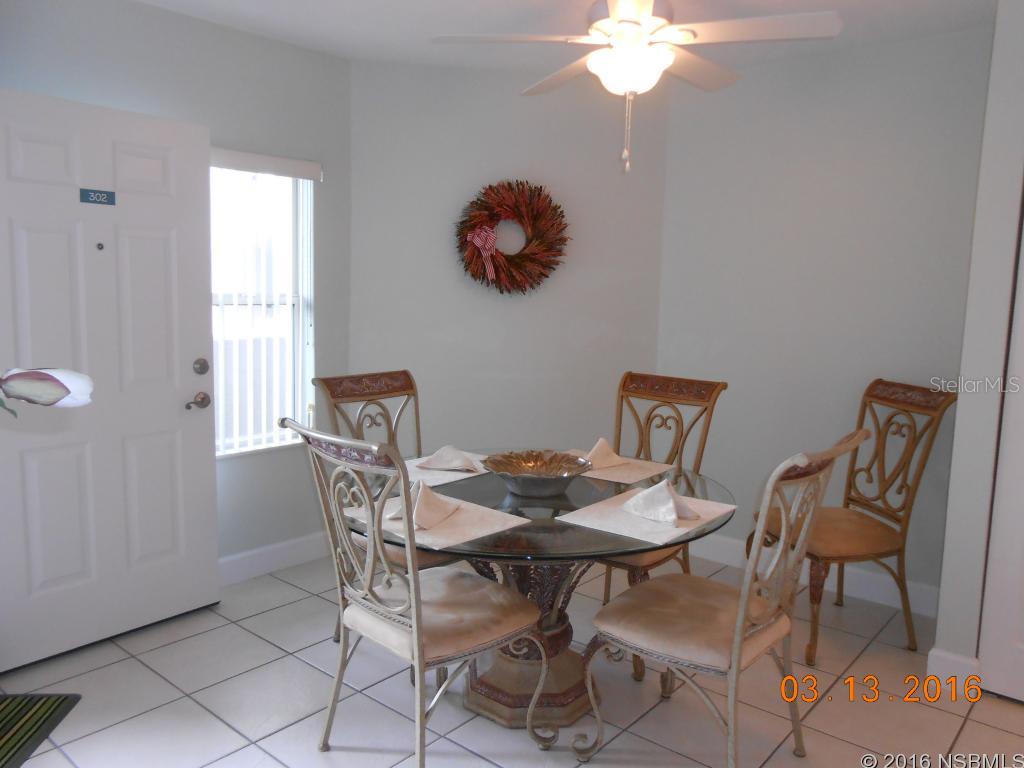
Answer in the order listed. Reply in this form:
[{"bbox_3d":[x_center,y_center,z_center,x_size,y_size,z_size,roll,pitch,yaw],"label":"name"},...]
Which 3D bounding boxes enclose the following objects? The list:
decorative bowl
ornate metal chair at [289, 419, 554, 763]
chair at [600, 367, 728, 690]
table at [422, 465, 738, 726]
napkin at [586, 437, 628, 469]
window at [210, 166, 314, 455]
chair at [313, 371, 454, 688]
[{"bbox_3d":[0.085,0.304,2.561,0.375,0.100,0.375,1,7,0],"label":"decorative bowl"},{"bbox_3d":[-0.263,0.592,2.222,0.515,1.030,0.645,7,9,43],"label":"ornate metal chair"},{"bbox_3d":[0.474,0.504,3.065,0.515,1.030,0.645,7,9,41],"label":"chair"},{"bbox_3d":[0.050,0.706,2.621,1.350,0.720,1.350,1,7,0],"label":"table"},{"bbox_3d":[0.346,0.261,2.965,0.160,0.100,0.210,7,9,41],"label":"napkin"},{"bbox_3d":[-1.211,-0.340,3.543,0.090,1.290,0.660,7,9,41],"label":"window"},{"bbox_3d":[-0.391,0.498,3.001,0.645,1.030,0.515,7,9,42],"label":"chair"}]

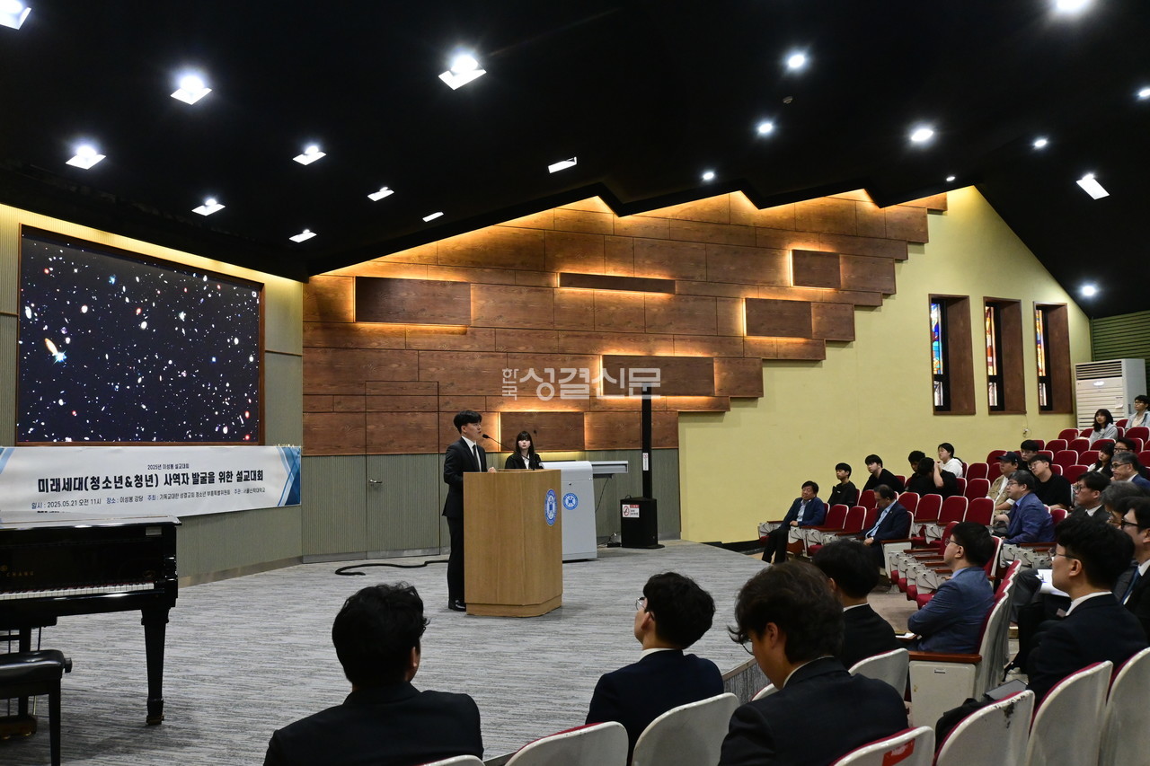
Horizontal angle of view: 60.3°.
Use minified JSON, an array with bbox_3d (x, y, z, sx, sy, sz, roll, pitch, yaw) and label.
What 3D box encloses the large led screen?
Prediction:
[{"bbox_3d":[-4.202,-0.306,10.013,0.100,1.832,3.311,-2,-4,19],"label":"large led screen"}]

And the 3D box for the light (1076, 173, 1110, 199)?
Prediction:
[{"bbox_3d":[7.634,-2.892,14.517,0.380,0.100,0.380,42,-1,4],"label":"light"}]

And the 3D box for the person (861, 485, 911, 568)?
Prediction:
[{"bbox_3d":[3.228,1.687,10.455,0.700,1.140,0.530,0,-4,-14],"label":"person"}]

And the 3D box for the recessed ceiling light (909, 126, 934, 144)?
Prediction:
[{"bbox_3d":[4.670,-3.392,13.354,0.350,0.100,0.350,-15,-4,1],"label":"recessed ceiling light"}]

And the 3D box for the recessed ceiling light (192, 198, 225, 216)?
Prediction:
[{"bbox_3d":[-4.238,-2.038,11.444,0.250,0.080,0.250,-25,-11,16],"label":"recessed ceiling light"}]

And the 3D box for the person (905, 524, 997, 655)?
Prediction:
[{"bbox_3d":[2.035,1.457,5.684,0.780,1.312,0.520,-3,-4,25],"label":"person"}]

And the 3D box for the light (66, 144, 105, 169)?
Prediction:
[{"bbox_3d":[-4.423,-2.038,8.946,0.240,0.080,0.240,-29,-12,16],"label":"light"}]

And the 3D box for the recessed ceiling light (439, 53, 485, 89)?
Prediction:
[{"bbox_3d":[-1.126,-3.087,9.765,0.375,0.100,0.375,-25,-10,13],"label":"recessed ceiling light"}]

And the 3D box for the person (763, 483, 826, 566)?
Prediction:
[{"bbox_3d":[2.922,1.896,12.908,0.820,1.210,0.540,0,-4,-18],"label":"person"}]

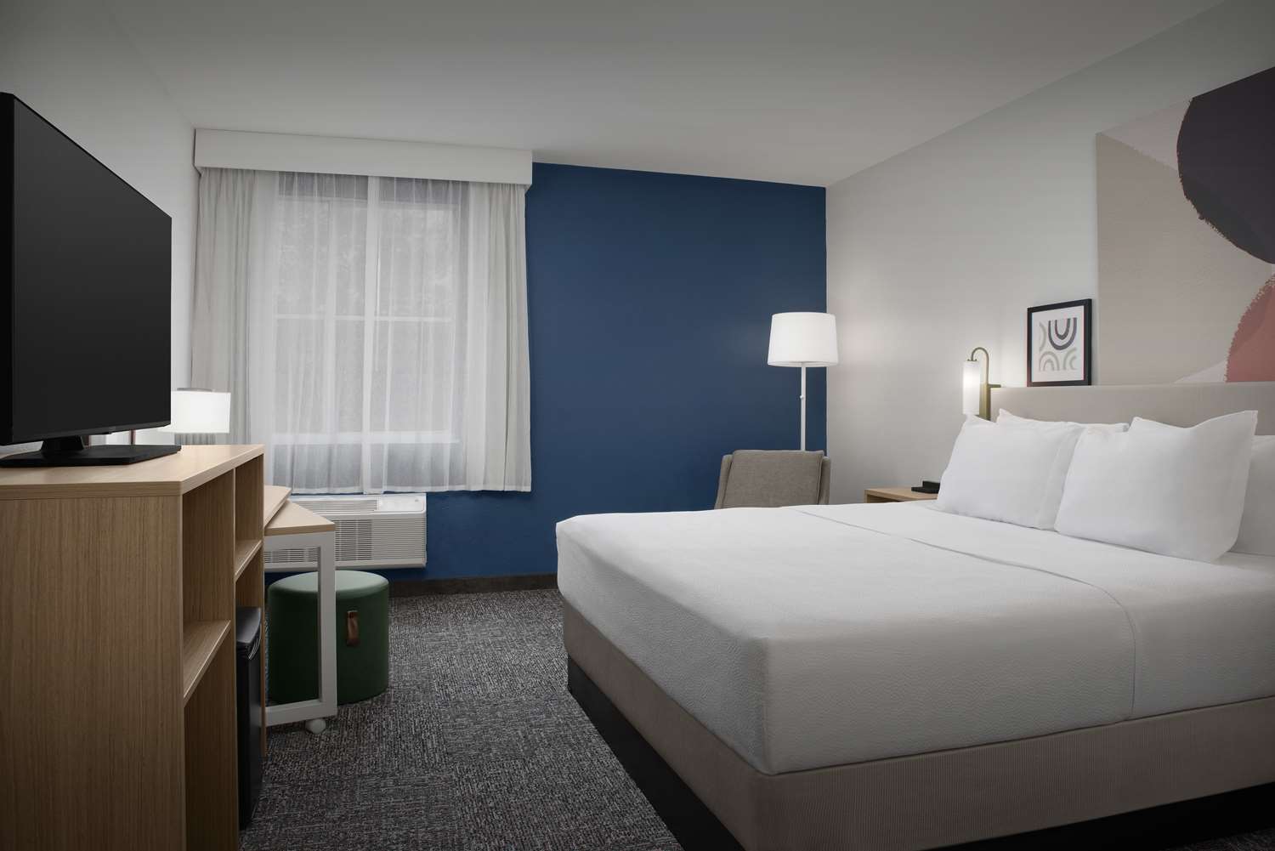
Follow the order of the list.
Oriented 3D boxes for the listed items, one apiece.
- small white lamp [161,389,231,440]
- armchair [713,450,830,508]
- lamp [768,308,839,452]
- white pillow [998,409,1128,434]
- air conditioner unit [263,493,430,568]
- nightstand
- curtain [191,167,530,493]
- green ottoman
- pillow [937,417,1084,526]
[{"bbox_3d":[-1.681,-0.050,3.226,0.270,0.180,0.270,-1,2,-17],"label":"small white lamp"},{"bbox_3d":[0.624,0.567,4.477,0.700,0.840,0.750,1,2,30],"label":"armchair"},{"bbox_3d":[0.986,0.147,5.080,0.420,1.640,0.420,-1,2,-17],"label":"lamp"},{"bbox_3d":[1.702,0.165,3.386,0.180,0.430,0.680,12,-2,-17],"label":"white pillow"},{"bbox_3d":[-1.693,0.583,4.568,1.070,0.410,0.210,-1,2,-17],"label":"air conditioner unit"},{"bbox_3d":[1.443,0.666,4.138,0.460,0.660,0.500,-1,2,-17],"label":"nightstand"},{"bbox_3d":[-1.440,-0.479,4.608,1.680,1.700,0.160,-1,2,-17],"label":"curtain"},{"bbox_3d":[-1.203,0.811,3.339,0.440,0.430,0.440,-1,2,-17],"label":"green ottoman"},{"bbox_3d":[1.515,0.171,3.349,0.180,0.420,0.660,17,-3,-17],"label":"pillow"}]

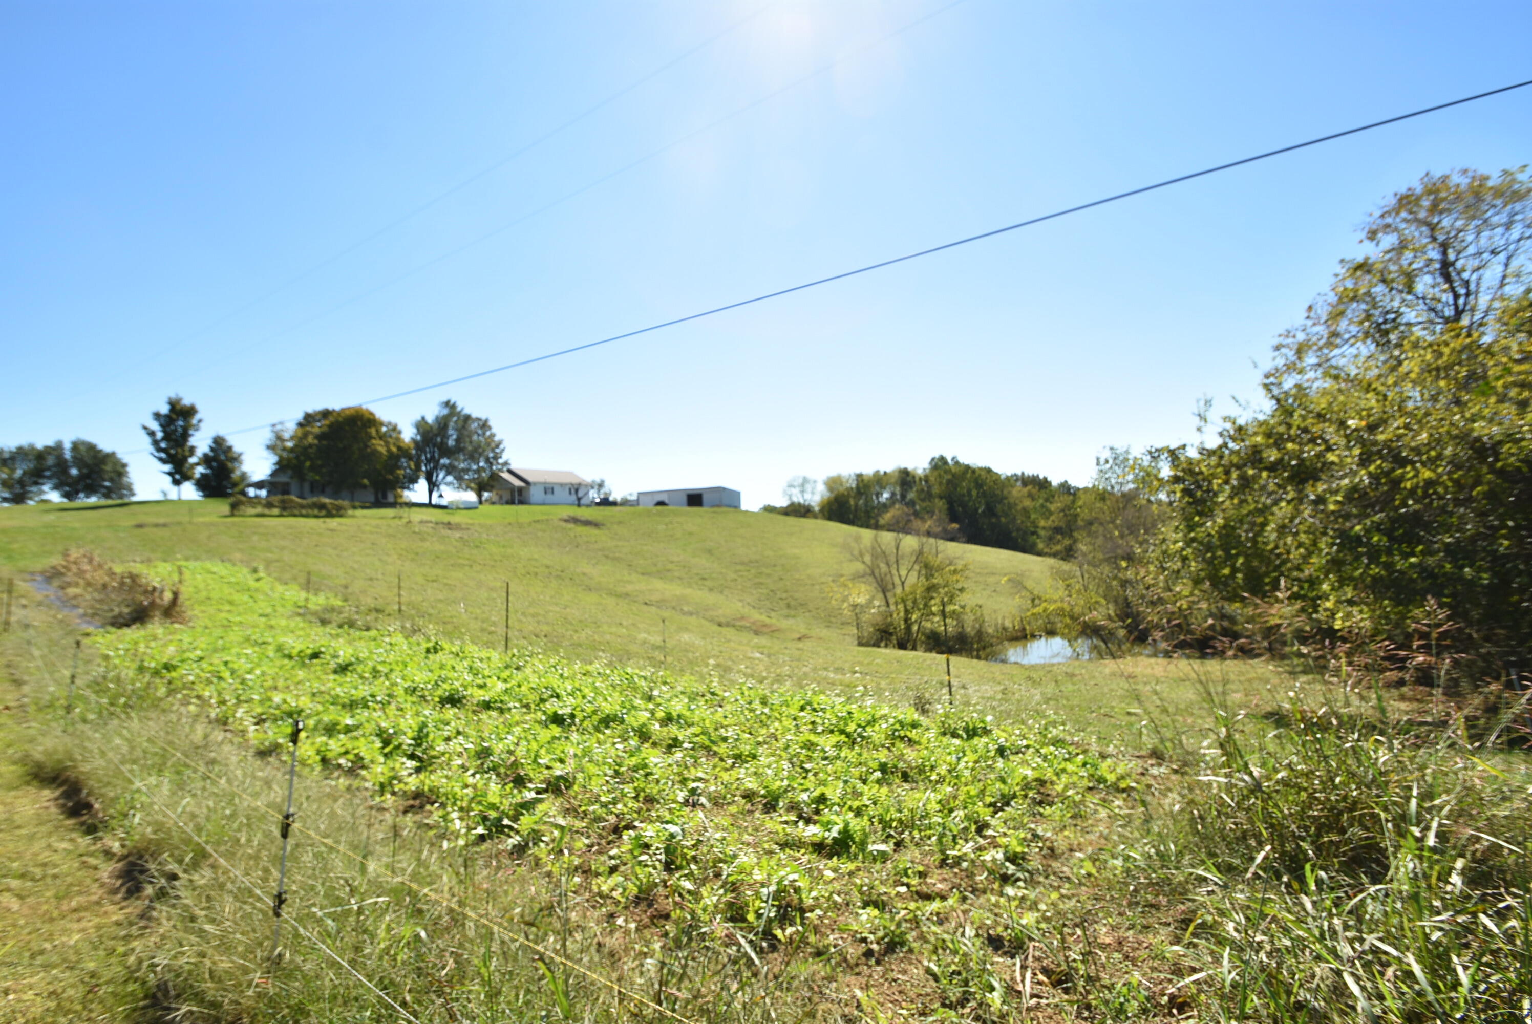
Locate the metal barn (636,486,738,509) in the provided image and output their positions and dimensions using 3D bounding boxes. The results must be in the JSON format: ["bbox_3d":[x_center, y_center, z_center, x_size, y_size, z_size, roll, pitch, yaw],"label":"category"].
[{"bbox_3d":[-14.380,-1.830,119.850,17.300,4.350,8.150,-3,-2,21],"label":"metal barn"}]

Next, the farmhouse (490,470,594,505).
[{"bbox_3d":[-33.600,-3.340,94.400,9.700,5.700,13.150,-4,-2,35],"label":"farmhouse"}]

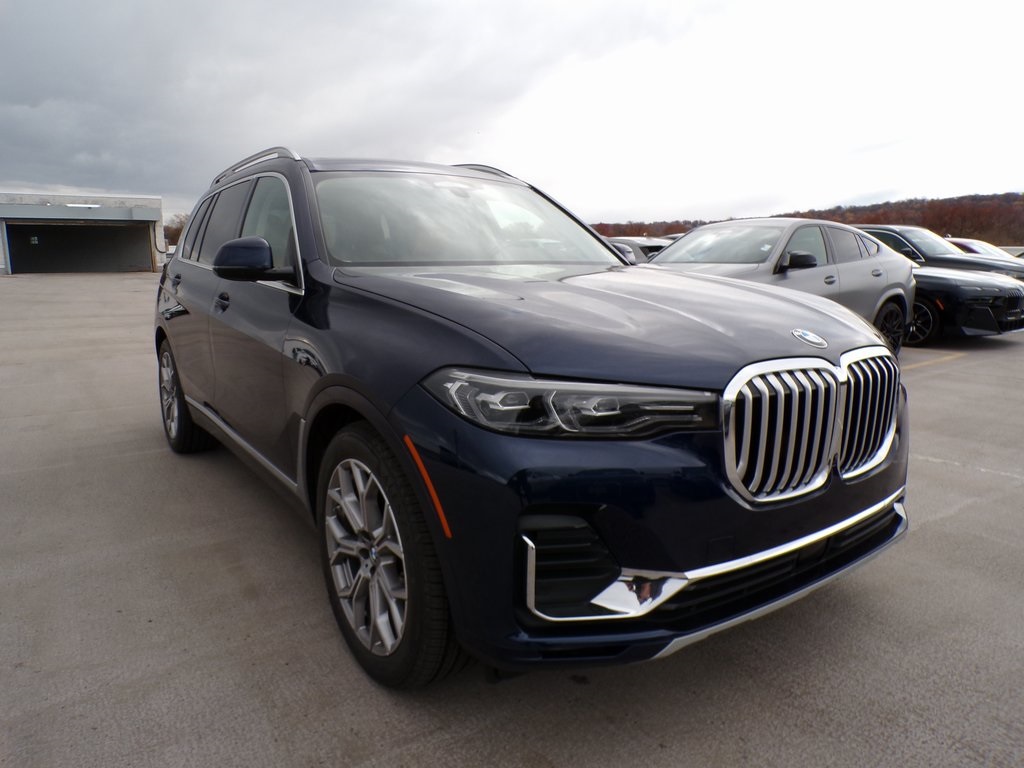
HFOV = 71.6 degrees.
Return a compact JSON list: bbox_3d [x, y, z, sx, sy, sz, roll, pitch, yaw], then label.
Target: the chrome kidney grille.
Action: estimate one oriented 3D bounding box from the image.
[{"bbox_3d":[0.823,0.086,1.911,0.830,0.370,0.140,-7,12,-34],"label":"chrome kidney grille"}]

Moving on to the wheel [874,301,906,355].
[{"bbox_3d":[4.336,-0.585,8.446,0.755,0.755,0.300,-8,13,-38],"label":"wheel"}]

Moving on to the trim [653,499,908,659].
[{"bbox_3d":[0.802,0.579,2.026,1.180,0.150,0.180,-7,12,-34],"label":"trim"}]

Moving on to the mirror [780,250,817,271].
[{"bbox_3d":[2.812,-1.200,6.942,0.190,0.175,0.280,-8,13,-38],"label":"mirror"}]

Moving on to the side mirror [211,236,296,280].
[{"bbox_3d":[-1.012,-0.488,2.772,0.290,0.180,0.190,-7,12,-34],"label":"side mirror"}]

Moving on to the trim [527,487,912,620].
[{"bbox_3d":[0.808,0.339,1.976,1.830,0.260,0.200,-7,12,-34],"label":"trim"}]

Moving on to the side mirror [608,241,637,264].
[{"bbox_3d":[0.562,-0.678,3.864,0.290,0.180,0.190,-7,12,-34],"label":"side mirror"}]

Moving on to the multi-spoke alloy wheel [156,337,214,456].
[{"bbox_3d":[-2.115,0.055,4.679,0.290,0.785,0.785,-7,12,-34],"label":"multi-spoke alloy wheel"}]

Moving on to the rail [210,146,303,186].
[{"bbox_3d":[-1.483,-1.183,3.951,0.090,0.120,1.860,-7,12,-34],"label":"rail"}]

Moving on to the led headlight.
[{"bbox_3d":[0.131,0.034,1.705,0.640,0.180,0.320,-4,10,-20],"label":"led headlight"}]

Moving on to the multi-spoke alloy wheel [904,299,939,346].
[{"bbox_3d":[5.766,-0.875,10.152,0.260,0.740,0.740,-7,12,-34],"label":"multi-spoke alloy wheel"}]

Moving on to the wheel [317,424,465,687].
[{"bbox_3d":[-0.333,0.492,2.174,0.285,0.785,0.785,-7,12,-34],"label":"wheel"}]

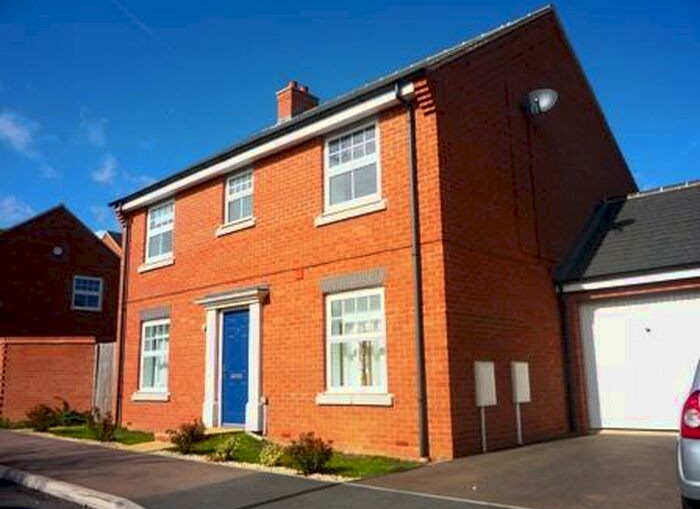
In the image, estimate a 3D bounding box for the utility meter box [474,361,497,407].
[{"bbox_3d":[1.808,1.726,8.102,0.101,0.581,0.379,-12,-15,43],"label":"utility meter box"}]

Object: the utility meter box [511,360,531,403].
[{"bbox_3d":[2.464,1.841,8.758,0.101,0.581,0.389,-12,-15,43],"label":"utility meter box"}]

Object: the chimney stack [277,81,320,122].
[{"bbox_3d":[-1.428,-4.084,16.542,0.693,1.269,0.912,-12,-15,43],"label":"chimney stack"}]

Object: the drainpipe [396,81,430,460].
[{"bbox_3d":[0.832,0.106,8.042,0.091,4.969,0.273,-12,-15,43],"label":"drainpipe"}]

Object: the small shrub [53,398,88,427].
[{"bbox_3d":[-6.112,3.455,13.310,0.708,0.593,0.708,4,-12,-24],"label":"small shrub"}]

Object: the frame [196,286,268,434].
[{"bbox_3d":[-2.073,1.825,10.557,1.848,2.373,0.323,-12,-15,43],"label":"frame"}]

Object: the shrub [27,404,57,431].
[{"bbox_3d":[-6.352,3.346,12.531,0.555,0.519,0.555,4,-12,-26],"label":"shrub"}]

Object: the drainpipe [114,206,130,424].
[{"bbox_3d":[-5.117,1.300,13.533,0.091,4.828,0.253,-12,-15,43],"label":"drainpipe"}]

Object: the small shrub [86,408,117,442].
[{"bbox_3d":[-4.171,2.850,10.265,0.454,0.555,0.454,3,-12,-21],"label":"small shrub"}]

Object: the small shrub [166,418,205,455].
[{"bbox_3d":[-2.287,2.533,8.568,0.506,0.490,0.506,2,-11,-14],"label":"small shrub"}]

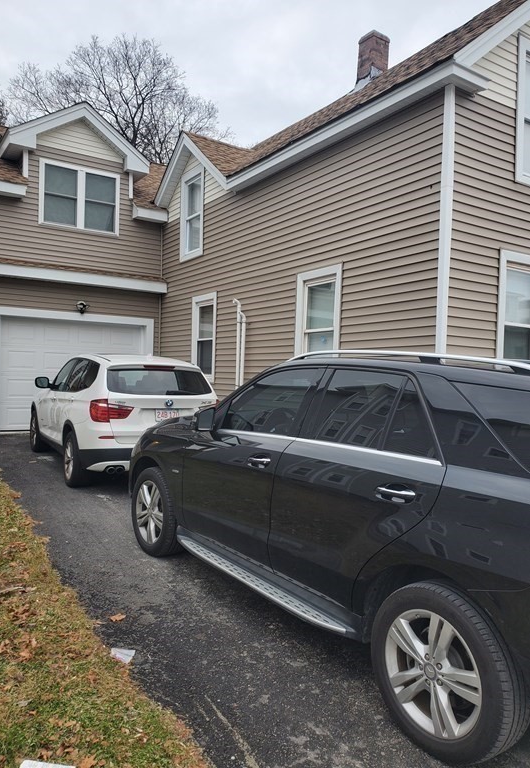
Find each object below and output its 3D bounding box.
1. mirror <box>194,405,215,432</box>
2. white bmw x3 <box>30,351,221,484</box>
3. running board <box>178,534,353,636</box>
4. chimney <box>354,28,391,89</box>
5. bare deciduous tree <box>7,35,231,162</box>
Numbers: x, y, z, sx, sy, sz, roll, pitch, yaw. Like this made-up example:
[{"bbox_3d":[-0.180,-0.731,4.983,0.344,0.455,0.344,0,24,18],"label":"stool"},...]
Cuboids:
[{"bbox_3d":[-0.437,0.257,4.168,0.205,0.180,0.140,1,3,-36],"label":"mirror"},{"bbox_3d":[-2.290,0.394,8.793,1.881,1.661,4.648,1,3,-31],"label":"white bmw x3"},{"bbox_3d":[-0.121,1.258,3.727,0.140,0.075,1.930,1,2,-36],"label":"running board"},{"bbox_3d":[2.170,-6.360,11.490,0.420,1.030,0.420,1,1,-33],"label":"chimney"},{"bbox_3d":[-6.400,-7.200,26.000,10.500,16.600,10.000,2,1,0],"label":"bare deciduous tree"}]

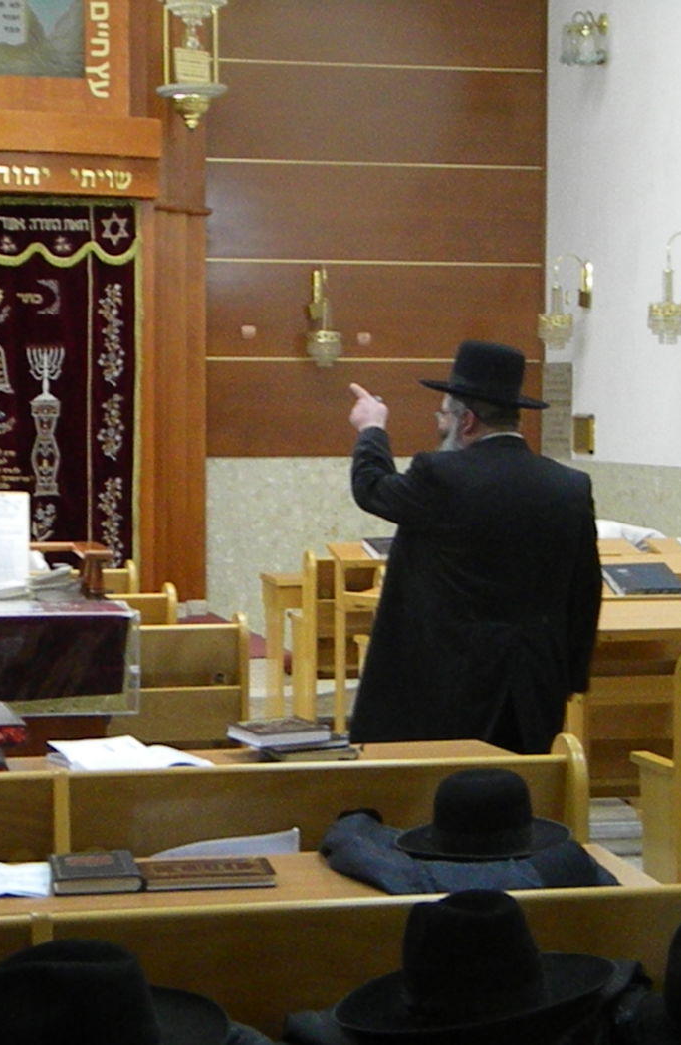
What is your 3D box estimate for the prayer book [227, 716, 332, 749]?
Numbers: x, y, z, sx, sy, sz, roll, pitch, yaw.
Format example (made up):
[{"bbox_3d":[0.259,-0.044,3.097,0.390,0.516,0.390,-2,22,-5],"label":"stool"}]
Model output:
[{"bbox_3d":[-0.158,0.534,5.710,0.187,0.034,0.220,-1,3,-24],"label":"prayer book"}]

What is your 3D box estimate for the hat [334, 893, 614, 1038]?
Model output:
[{"bbox_3d":[0.162,0.521,2.700,0.315,0.130,0.355,-2,4,-37],"label":"hat"}]

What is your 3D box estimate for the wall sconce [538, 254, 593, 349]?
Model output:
[{"bbox_3d":[1.289,-1.280,13.086,0.290,0.545,0.200,0,3,-12],"label":"wall sconce"}]

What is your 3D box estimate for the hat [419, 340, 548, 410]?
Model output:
[{"bbox_3d":[0.379,-0.394,5.850,0.345,0.138,0.305,14,9,26],"label":"hat"}]

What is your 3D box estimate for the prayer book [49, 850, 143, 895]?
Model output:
[{"bbox_3d":[-0.461,0.654,4.219,0.163,0.027,0.238,0,3,-11],"label":"prayer book"}]

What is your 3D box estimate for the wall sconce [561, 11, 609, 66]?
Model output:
[{"bbox_3d":[1.479,-2.921,13.609,0.210,0.305,0.370,-1,3,-13],"label":"wall sconce"}]

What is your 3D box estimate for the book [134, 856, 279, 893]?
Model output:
[{"bbox_3d":[-0.248,0.658,4.206,0.243,0.022,0.157,0,3,-10],"label":"book"}]

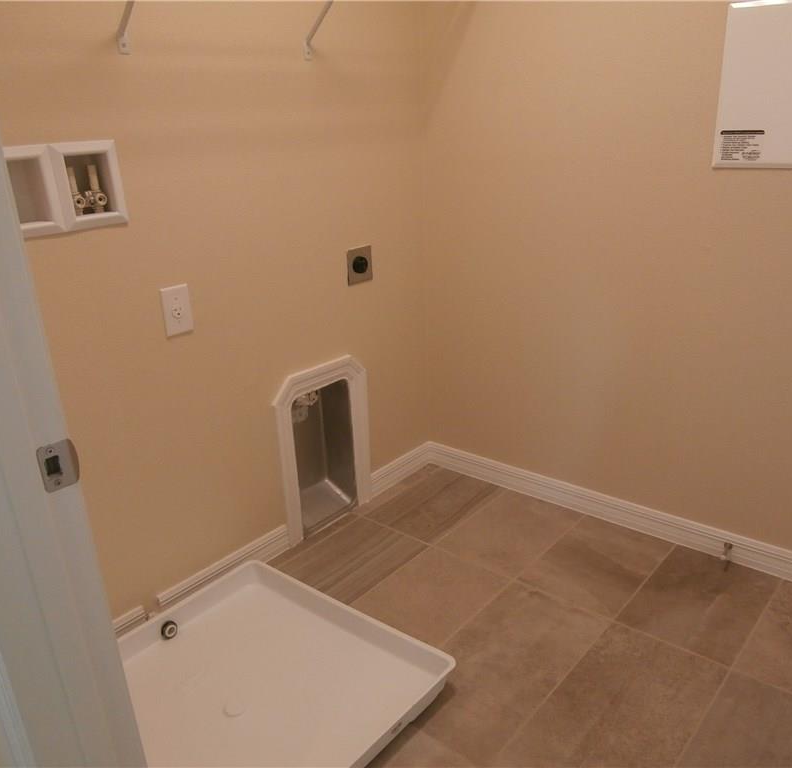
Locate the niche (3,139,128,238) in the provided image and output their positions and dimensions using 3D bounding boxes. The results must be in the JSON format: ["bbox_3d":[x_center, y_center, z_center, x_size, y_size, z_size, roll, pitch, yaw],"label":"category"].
[{"bbox_3d":[-0.753,-0.432,1.567,0.090,0.183,0.283,14,26,38],"label":"niche"}]

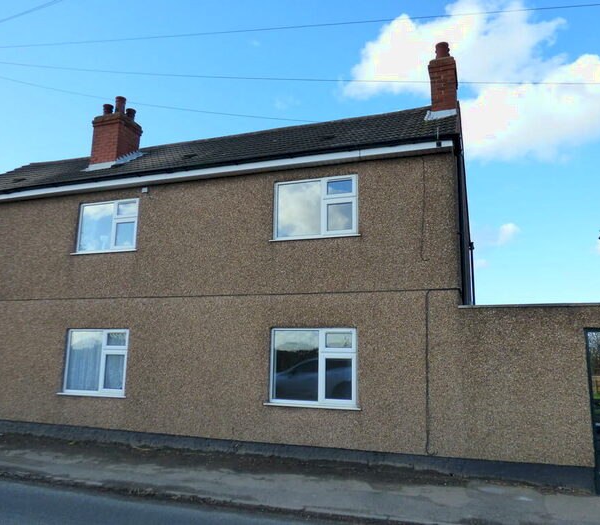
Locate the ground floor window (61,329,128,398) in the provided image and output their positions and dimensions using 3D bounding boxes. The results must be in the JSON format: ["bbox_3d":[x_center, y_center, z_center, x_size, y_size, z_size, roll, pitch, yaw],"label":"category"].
[{"bbox_3d":[-3.806,1.855,9.064,1.432,1.215,0.100,-3,-10,19],"label":"ground floor window"}]

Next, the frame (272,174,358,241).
[{"bbox_3d":[0.257,-0.903,8.130,1.477,1.012,0.100,-3,-10,19],"label":"frame"}]

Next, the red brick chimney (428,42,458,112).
[{"bbox_3d":[2.909,-3.621,9.802,0.510,1.620,0.750,-3,-10,19],"label":"red brick chimney"}]

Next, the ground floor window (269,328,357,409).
[{"bbox_3d":[0.207,1.663,7.706,1.440,1.219,0.100,-3,-10,19],"label":"ground floor window"}]

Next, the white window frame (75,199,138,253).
[{"bbox_3d":[-3.742,-0.701,9.483,1.410,1.005,0.100,-3,-10,19],"label":"white window frame"}]

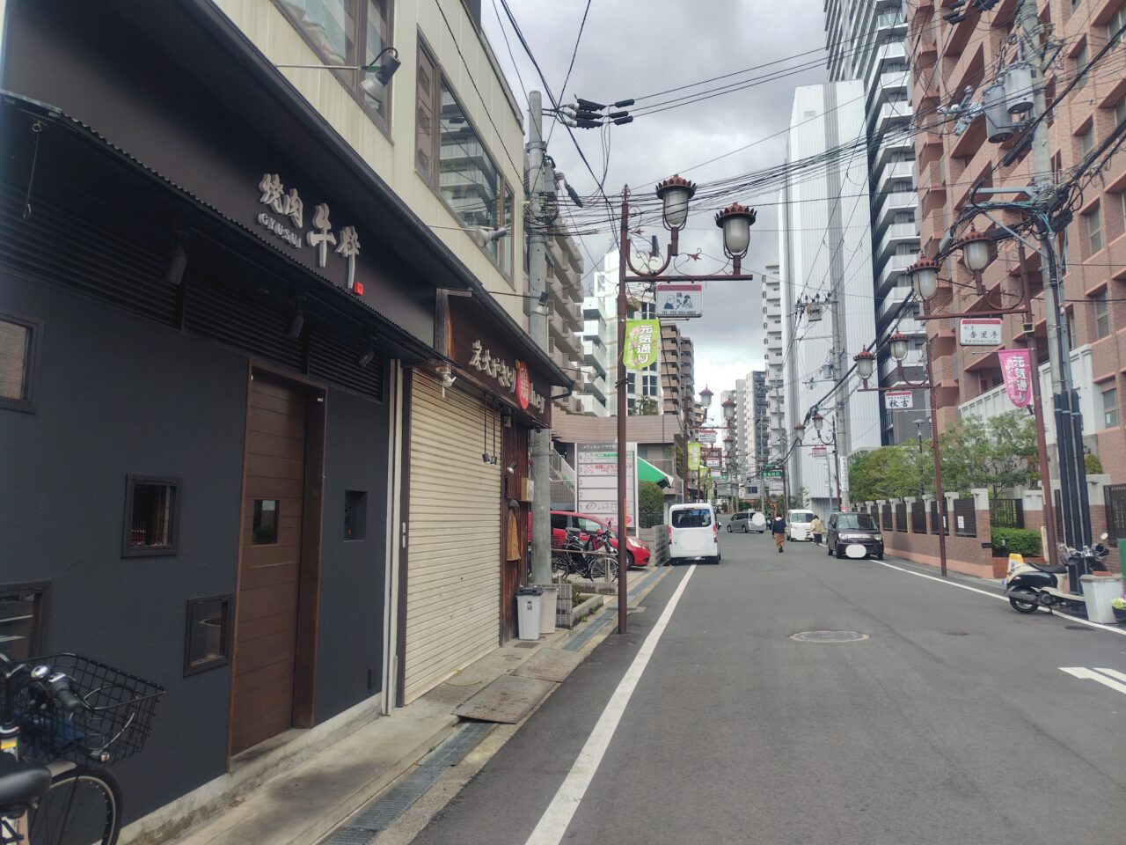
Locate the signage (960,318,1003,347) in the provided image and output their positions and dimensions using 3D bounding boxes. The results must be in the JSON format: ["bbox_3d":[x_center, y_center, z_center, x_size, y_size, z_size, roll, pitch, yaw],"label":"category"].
[{"bbox_3d":[7.052,-1.518,12.612,0.645,0.479,0.100,-2,-8,12],"label":"signage"}]

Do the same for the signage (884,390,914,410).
[{"bbox_3d":[8.381,-0.559,18.650,0.640,0.430,0.090,-2,-7,12],"label":"signage"}]

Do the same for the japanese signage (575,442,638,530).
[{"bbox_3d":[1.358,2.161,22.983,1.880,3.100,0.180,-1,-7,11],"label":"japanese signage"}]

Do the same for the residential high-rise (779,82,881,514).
[{"bbox_3d":[28.952,-10.281,83.624,6.400,44.486,24.000,-2,-7,12],"label":"residential high-rise"}]

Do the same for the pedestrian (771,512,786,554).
[{"bbox_3d":[9.264,4.713,32.073,0.520,1.660,0.380,-2,-7,12],"label":"pedestrian"}]

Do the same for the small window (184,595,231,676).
[{"bbox_3d":[-1.754,1.048,3.704,0.080,0.361,0.330,-2,-8,11],"label":"small window"}]

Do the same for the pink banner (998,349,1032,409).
[{"bbox_3d":[7.526,-0.720,12.410,0.479,0.999,0.100,-2,-8,12],"label":"pink banner"}]

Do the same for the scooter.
[{"bbox_3d":[7.635,2.347,11.461,1.660,1.150,0.660,-3,-8,20],"label":"scooter"}]

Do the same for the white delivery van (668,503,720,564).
[{"bbox_3d":[4.390,3.654,24.870,1.475,1.940,3.395,-2,-7,12],"label":"white delivery van"}]

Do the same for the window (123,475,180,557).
[{"bbox_3d":[-1.842,0.424,3.363,0.080,0.356,0.336,-2,-8,11],"label":"window"}]

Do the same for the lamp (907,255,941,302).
[{"bbox_3d":[6.225,-2.497,12.912,0.500,0.770,0.500,-2,-8,12],"label":"lamp"}]

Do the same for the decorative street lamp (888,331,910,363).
[{"bbox_3d":[8.428,-1.918,18.750,0.490,0.780,0.490,-2,-7,12],"label":"decorative street lamp"}]

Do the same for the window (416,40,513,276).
[{"bbox_3d":[-0.979,-2.660,8.368,0.120,1.343,3.505,-2,-8,11],"label":"window"}]

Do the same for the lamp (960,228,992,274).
[{"bbox_3d":[6.752,-2.830,12.250,0.490,0.780,0.490,-2,-7,12],"label":"lamp"}]

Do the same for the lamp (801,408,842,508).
[{"bbox_3d":[11.990,2.769,35.020,1.966,6.317,0.550,-2,-8,12],"label":"lamp"}]

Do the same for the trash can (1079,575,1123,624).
[{"bbox_3d":[7.580,2.457,10.468,0.420,0.630,0.400,-2,-7,12],"label":"trash can"}]

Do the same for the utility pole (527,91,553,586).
[{"bbox_3d":[-0.347,-1.198,11.351,0.330,8.191,0.330,-2,-8,12],"label":"utility pole"}]

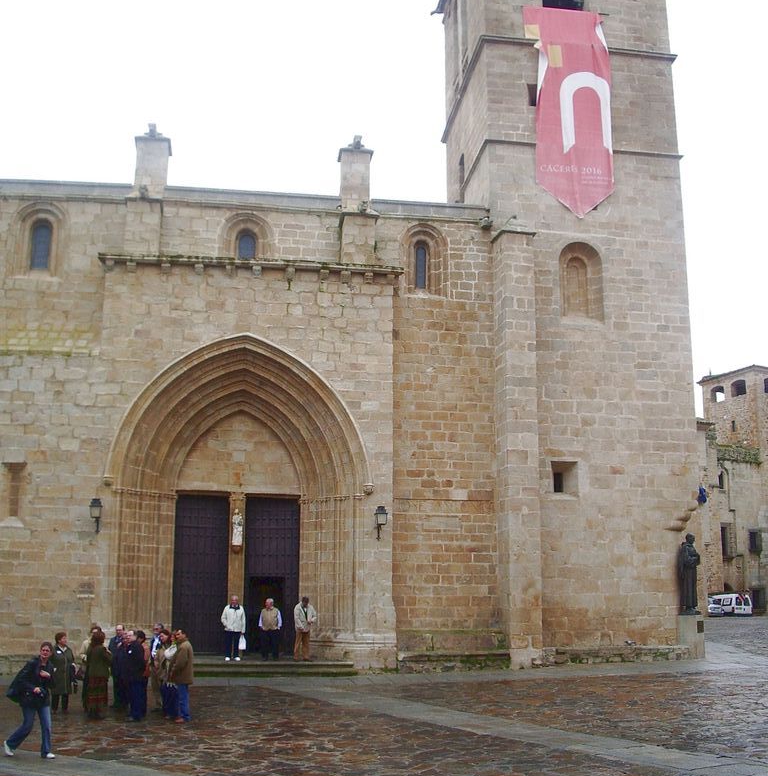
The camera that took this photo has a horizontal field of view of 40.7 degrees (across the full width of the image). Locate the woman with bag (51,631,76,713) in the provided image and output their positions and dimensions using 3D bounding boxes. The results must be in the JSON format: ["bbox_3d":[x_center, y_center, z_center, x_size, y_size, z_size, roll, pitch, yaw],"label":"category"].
[{"bbox_3d":[-6.520,5.767,21.046,0.480,1.573,0.340,7,-13,-31],"label":"woman with bag"}]

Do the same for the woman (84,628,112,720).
[{"bbox_3d":[-5.331,5.340,19.300,0.520,1.630,0.400,2,-12,-10],"label":"woman"}]

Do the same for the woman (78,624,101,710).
[{"bbox_3d":[-5.678,5.436,20.100,0.500,1.620,0.380,5,-13,-23],"label":"woman"}]

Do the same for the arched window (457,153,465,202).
[{"bbox_3d":[2.743,-7.428,36.886,0.300,1.600,0.800,2,-12,-8],"label":"arched window"}]

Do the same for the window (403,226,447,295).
[{"bbox_3d":[1.338,-4.015,32.601,1.350,2.200,0.450,2,-12,-8],"label":"window"}]

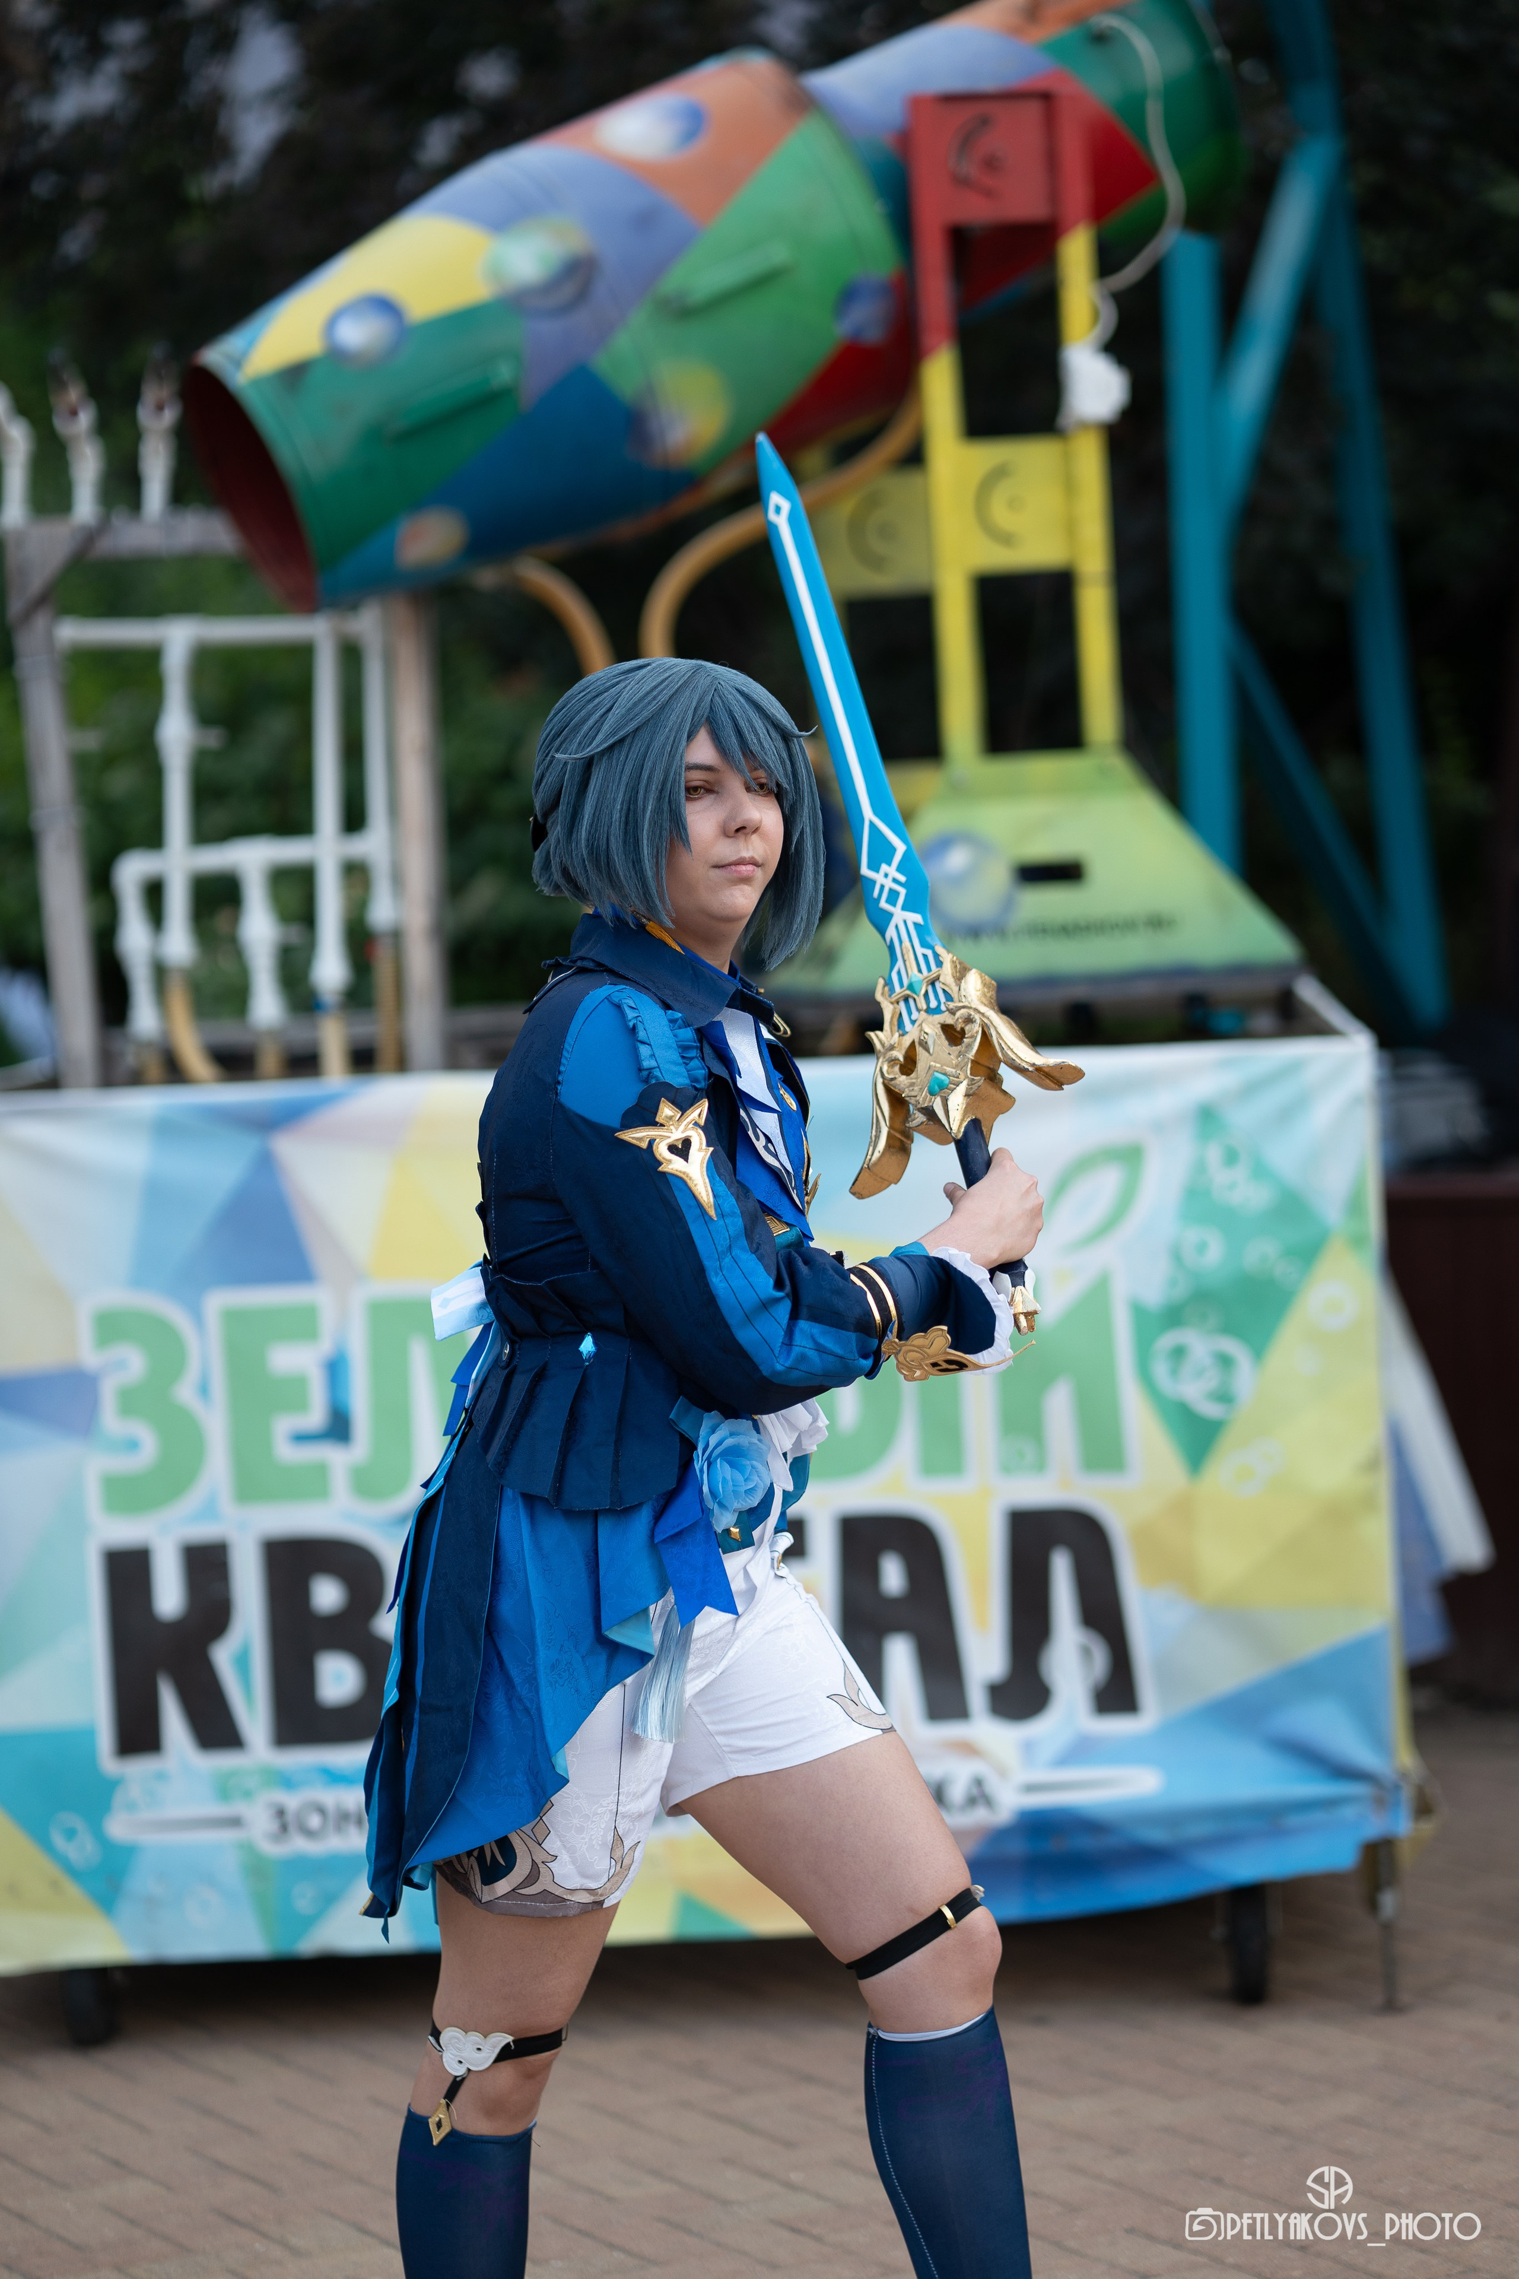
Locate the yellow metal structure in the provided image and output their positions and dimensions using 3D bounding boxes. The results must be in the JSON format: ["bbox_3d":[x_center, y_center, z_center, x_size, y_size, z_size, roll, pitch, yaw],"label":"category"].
[{"bbox_3d":[0.269,-0.895,7.620,0.254,0.757,0.530,-5,5,-19],"label":"yellow metal structure"}]

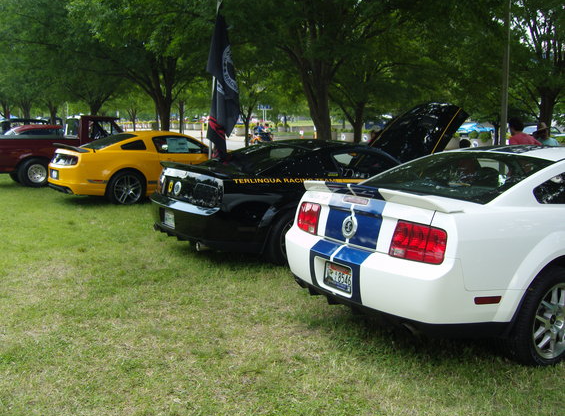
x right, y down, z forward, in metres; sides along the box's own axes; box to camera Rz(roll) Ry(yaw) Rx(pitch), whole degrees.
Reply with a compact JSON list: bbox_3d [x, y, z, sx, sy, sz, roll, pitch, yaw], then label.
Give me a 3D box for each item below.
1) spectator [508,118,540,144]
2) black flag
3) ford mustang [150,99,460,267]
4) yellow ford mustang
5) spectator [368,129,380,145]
[{"bbox_3d":[3.456,-0.403,8.016,0.520,1.790,0.360,-5,11,-36],"label":"spectator"},{"bbox_3d":[-0.847,-1.682,7.739,0.470,2.010,0.300,2,9,6],"label":"black flag"},{"bbox_3d":[0.715,-0.452,7.522,4.770,1.880,1.900,-5,10,-35],"label":"ford mustang"},{"bbox_3d":[-2.308,-0.900,11.590,4.780,1.400,1.880,-5,11,-35],"label":"yellow ford mustang"},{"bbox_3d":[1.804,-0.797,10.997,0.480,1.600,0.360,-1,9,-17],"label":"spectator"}]

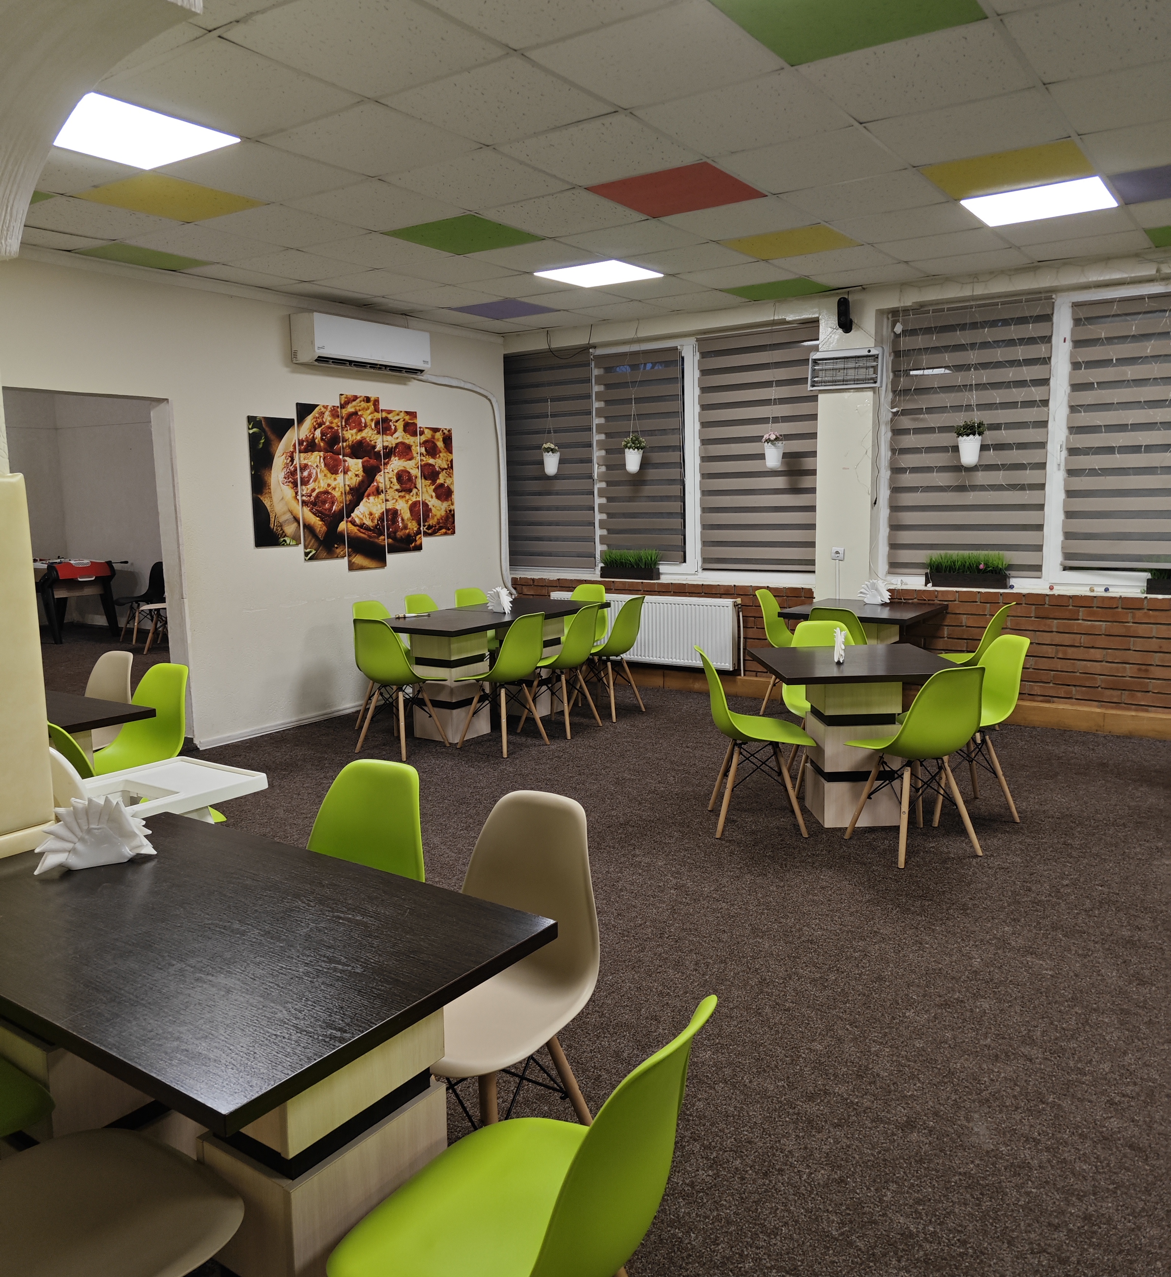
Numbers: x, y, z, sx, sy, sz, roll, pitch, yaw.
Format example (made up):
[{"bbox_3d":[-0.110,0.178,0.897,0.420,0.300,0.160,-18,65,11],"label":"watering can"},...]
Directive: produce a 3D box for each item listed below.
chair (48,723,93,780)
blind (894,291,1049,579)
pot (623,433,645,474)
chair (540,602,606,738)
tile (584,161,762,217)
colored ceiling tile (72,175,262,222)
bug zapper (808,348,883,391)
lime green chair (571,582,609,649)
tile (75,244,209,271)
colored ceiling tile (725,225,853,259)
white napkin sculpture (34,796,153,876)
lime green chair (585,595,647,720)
[{"bbox_3d":[-1.550,0.622,3.567,0.455,0.800,0.515,7,11,43],"label":"chair"},{"bbox_3d":[2.369,-1.223,6.479,0.940,1.667,0.060,4,9,34],"label":"blind"},{"bbox_3d":[0.358,-1.357,7.641,0.195,0.285,0.195,-1,8,0],"label":"pot"},{"bbox_3d":[-0.159,0.176,6.525,0.520,0.805,0.450,5,10,36],"label":"chair"},{"bbox_3d":[0.396,-1.911,4.399,0.590,0.020,0.590,4,10,34],"label":"tile"},{"bbox_3d":[-1.767,-1.875,4.428,0.590,0.020,0.590,4,10,34],"label":"colored ceiling tile"},{"bbox_3d":[1.678,-1.721,6.665,0.465,0.250,0.100,4,10,34],"label":"bug zapper"},{"bbox_3d":[-0.069,0.027,7.573,0.450,0.805,0.520,3,9,27],"label":"lime green chair"},{"bbox_3d":[-2.308,-2.014,5.479,0.330,0.018,0.580,4,10,34],"label":"tile"},{"bbox_3d":[1.075,-2.060,5.402,0.585,0.018,0.585,4,10,34],"label":"colored ceiling tile"},{"bbox_3d":[-1.045,0.407,2.205,0.230,0.140,0.075,-5,9,-28],"label":"white napkin sculpture"},{"bbox_3d":[0.144,0.108,6.921,0.515,0.800,0.455,4,10,34],"label":"lime green chair"}]

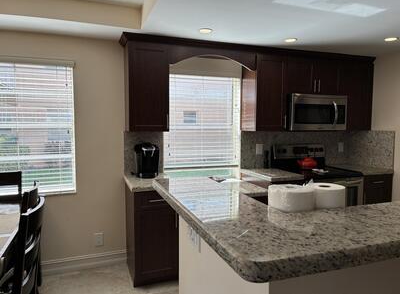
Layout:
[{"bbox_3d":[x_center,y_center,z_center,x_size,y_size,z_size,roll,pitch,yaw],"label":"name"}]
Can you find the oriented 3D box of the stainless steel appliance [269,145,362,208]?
[{"bbox_3d":[1.345,0.602,3.542,0.762,1.200,0.690,-1,5,-19],"label":"stainless steel appliance"}]

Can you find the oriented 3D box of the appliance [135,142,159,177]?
[{"bbox_3d":[-0.549,0.129,3.082,0.240,0.345,0.305,-1,4,-14],"label":"appliance"}]

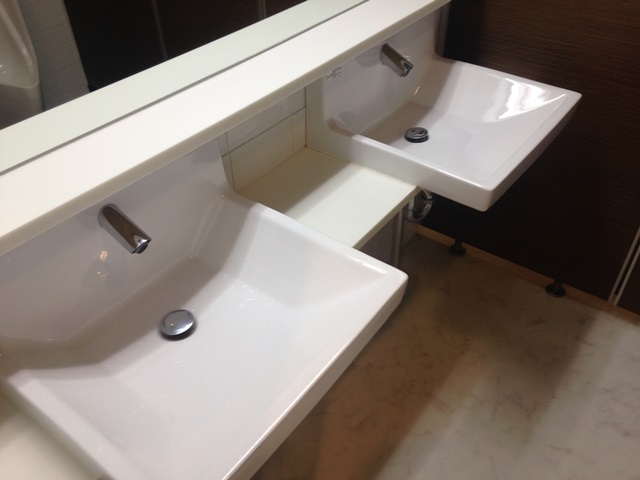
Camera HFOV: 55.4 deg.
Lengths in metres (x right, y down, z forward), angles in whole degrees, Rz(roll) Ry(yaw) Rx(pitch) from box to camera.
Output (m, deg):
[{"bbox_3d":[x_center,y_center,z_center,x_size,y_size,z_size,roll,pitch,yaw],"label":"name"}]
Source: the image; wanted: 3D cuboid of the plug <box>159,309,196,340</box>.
[{"bbox_3d":[-0.257,0.154,1.111,0.063,0.019,0.063,0,39,0],"label":"plug"}]

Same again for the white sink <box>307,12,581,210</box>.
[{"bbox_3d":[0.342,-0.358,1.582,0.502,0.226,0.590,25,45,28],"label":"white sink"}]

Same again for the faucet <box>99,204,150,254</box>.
[{"bbox_3d":[-0.329,-0.015,1.044,0.099,0.073,0.042,25,45,28],"label":"faucet"}]

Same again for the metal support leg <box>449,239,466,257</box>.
[{"bbox_3d":[0.546,0.021,2.398,0.066,0.055,0.066,0,39,0],"label":"metal support leg"}]

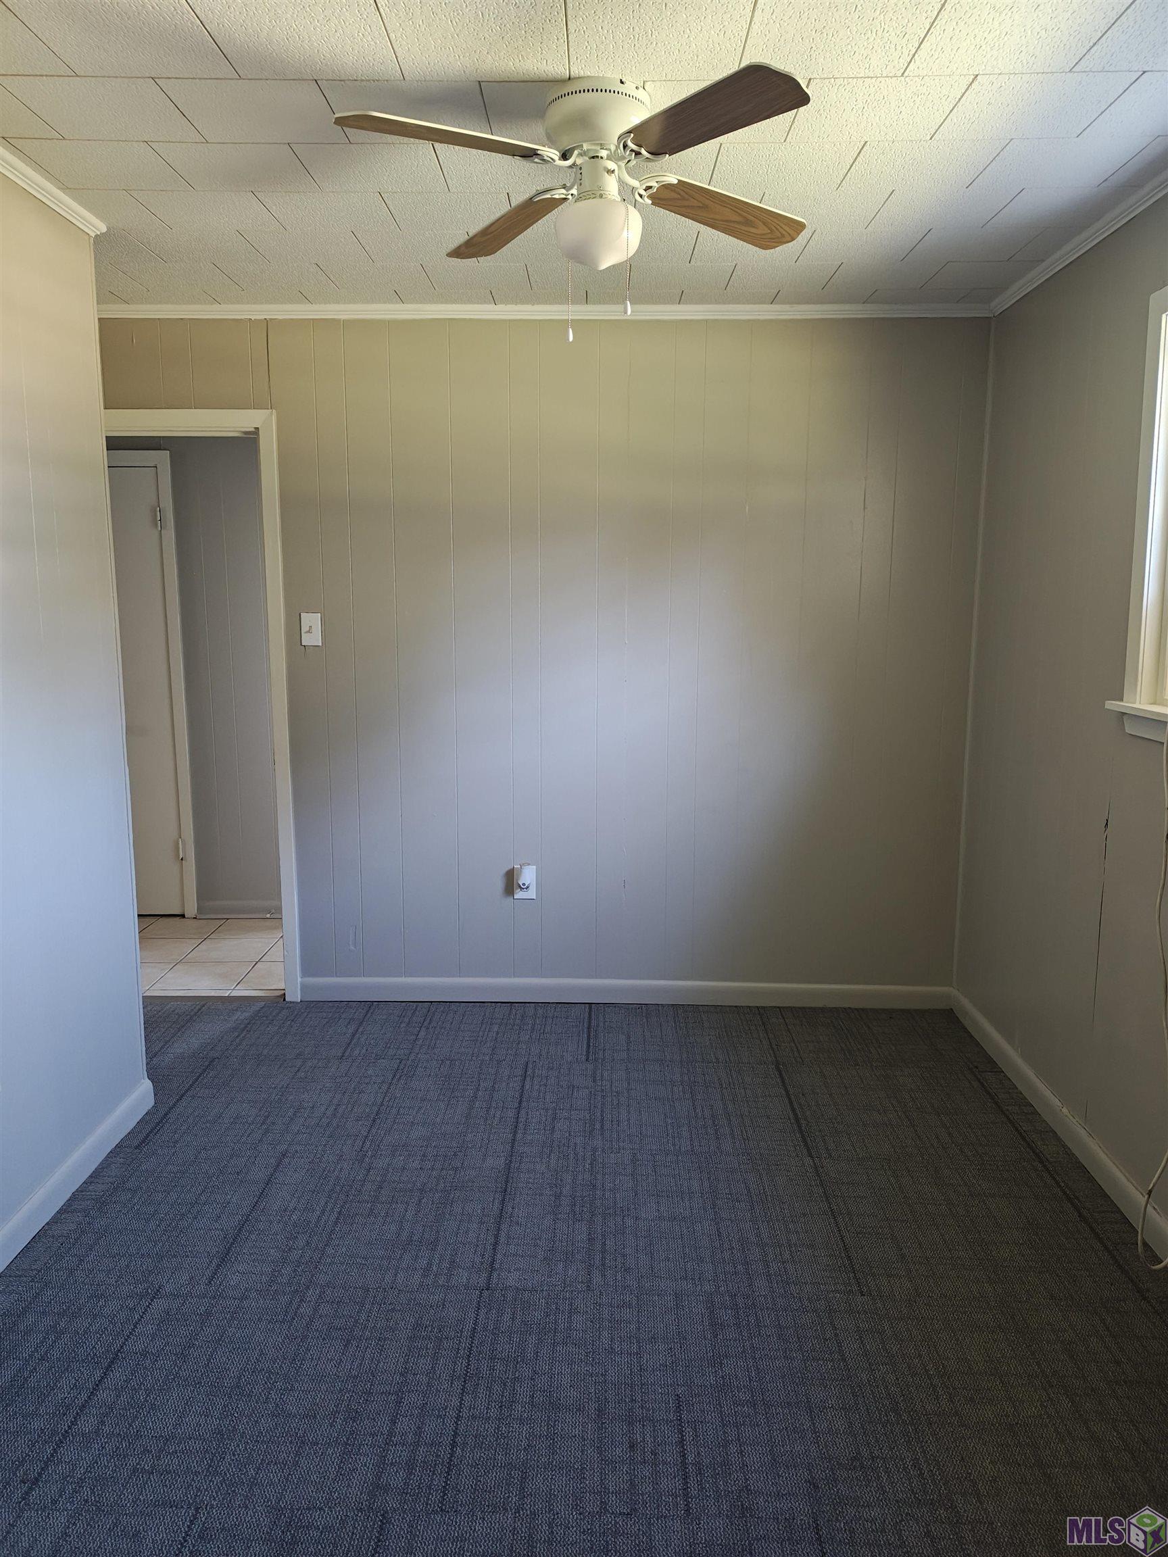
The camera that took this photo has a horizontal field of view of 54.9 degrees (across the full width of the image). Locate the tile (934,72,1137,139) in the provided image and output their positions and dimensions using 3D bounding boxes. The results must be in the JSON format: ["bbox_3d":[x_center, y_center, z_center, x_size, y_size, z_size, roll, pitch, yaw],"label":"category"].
[{"bbox_3d":[0.878,-1.321,2.203,0.305,0.015,0.305,0,10,1],"label":"tile"}]

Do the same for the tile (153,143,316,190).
[{"bbox_3d":[-0.774,-1.374,2.526,0.305,0.018,0.305,0,10,1],"label":"tile"}]

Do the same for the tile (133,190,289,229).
[{"bbox_3d":[-0.940,-1.426,2.827,0.305,0.018,0.305,0,10,1],"label":"tile"}]

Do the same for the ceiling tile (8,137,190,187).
[{"bbox_3d":[-1.080,-1.388,2.530,0.305,0.015,0.305,0,10,1],"label":"ceiling tile"}]

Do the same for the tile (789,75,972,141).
[{"bbox_3d":[0.573,-1.317,2.210,0.305,0.018,0.305,0,10,1],"label":"tile"}]

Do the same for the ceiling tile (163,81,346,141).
[{"bbox_3d":[-0.646,-1.322,2.226,0.305,0.018,0.305,0,10,1],"label":"ceiling tile"}]

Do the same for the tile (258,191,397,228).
[{"bbox_3d":[-0.635,-1.425,2.823,0.305,0.018,0.305,0,10,1],"label":"tile"}]

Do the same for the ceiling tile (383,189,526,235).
[{"bbox_3d":[-0.331,-1.427,2.822,0.305,0.015,0.305,0,10,1],"label":"ceiling tile"}]

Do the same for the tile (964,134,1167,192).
[{"bbox_3d":[1.054,-1.374,2.500,0.305,0.015,0.305,0,10,1],"label":"tile"}]

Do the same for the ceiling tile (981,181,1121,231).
[{"bbox_3d":[1.186,-1.425,2.798,0.290,0.015,0.305,0,10,1],"label":"ceiling tile"}]

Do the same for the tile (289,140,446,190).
[{"bbox_3d":[-0.470,-1.373,2.522,0.305,0.018,0.305,0,10,1],"label":"tile"}]

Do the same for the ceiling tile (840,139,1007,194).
[{"bbox_3d":[0.750,-1.368,2.506,0.305,0.018,0.305,0,10,1],"label":"ceiling tile"}]

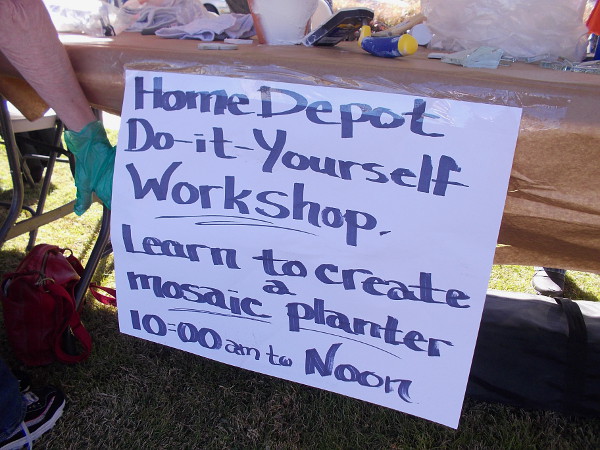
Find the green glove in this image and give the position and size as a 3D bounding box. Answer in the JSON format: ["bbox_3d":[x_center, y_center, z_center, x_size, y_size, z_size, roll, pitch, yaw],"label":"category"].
[{"bbox_3d":[-0.425,-0.117,1.040,0.115,0.190,0.090,-1,23,-9],"label":"green glove"}]

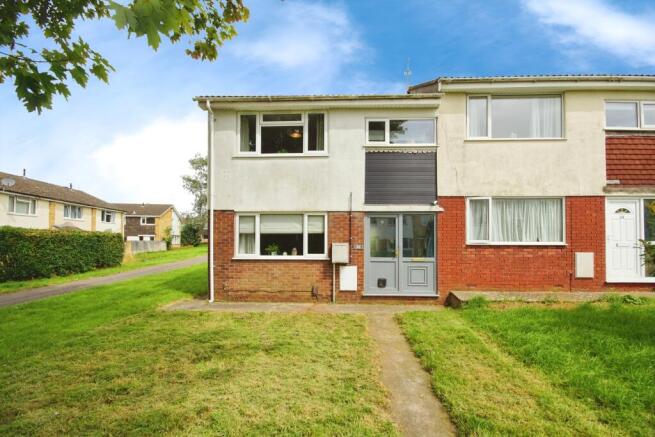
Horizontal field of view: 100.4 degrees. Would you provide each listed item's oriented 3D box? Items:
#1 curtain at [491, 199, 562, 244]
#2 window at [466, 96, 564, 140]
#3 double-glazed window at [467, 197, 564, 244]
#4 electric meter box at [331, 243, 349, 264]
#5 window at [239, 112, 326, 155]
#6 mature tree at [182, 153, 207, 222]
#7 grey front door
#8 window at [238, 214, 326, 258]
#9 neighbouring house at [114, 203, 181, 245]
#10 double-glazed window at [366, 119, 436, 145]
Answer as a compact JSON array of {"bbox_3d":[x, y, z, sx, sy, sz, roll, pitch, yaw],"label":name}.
[{"bbox_3d":[5.161,0.065,7.054,1.836,1.163,0.120,0,-1,2],"label":"curtain"},{"bbox_3d":[4.808,-2.573,6.972,2.419,1.148,0.100,0,-1,2],"label":"window"},{"bbox_3d":[4.762,0.057,6.905,2.470,1.227,0.100,0,-1,2],"label":"double-glazed window"},{"bbox_3d":[0.325,0.874,6.868,0.447,0.539,0.200,0,-1,2],"label":"electric meter box"},{"bbox_3d":[-1.169,-2.207,7.130,2.376,1.159,0.100,0,-1,2],"label":"window"},{"bbox_3d":[-17.100,-2.900,38.000,6.500,12.000,6.500,0,-1,2],"label":"mature tree"},{"bbox_3d":[1.875,0.925,6.963,1.849,2.098,0.100,0,-1,2],"label":"grey front door"},{"bbox_3d":[-1.177,0.453,7.061,2.392,1.188,0.100,0,-1,2],"label":"window"},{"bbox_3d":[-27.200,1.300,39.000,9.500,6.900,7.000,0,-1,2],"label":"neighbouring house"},{"bbox_3d":[1.910,-2.232,7.045,1.845,0.729,0.100,0,-1,2],"label":"double-glazed window"}]

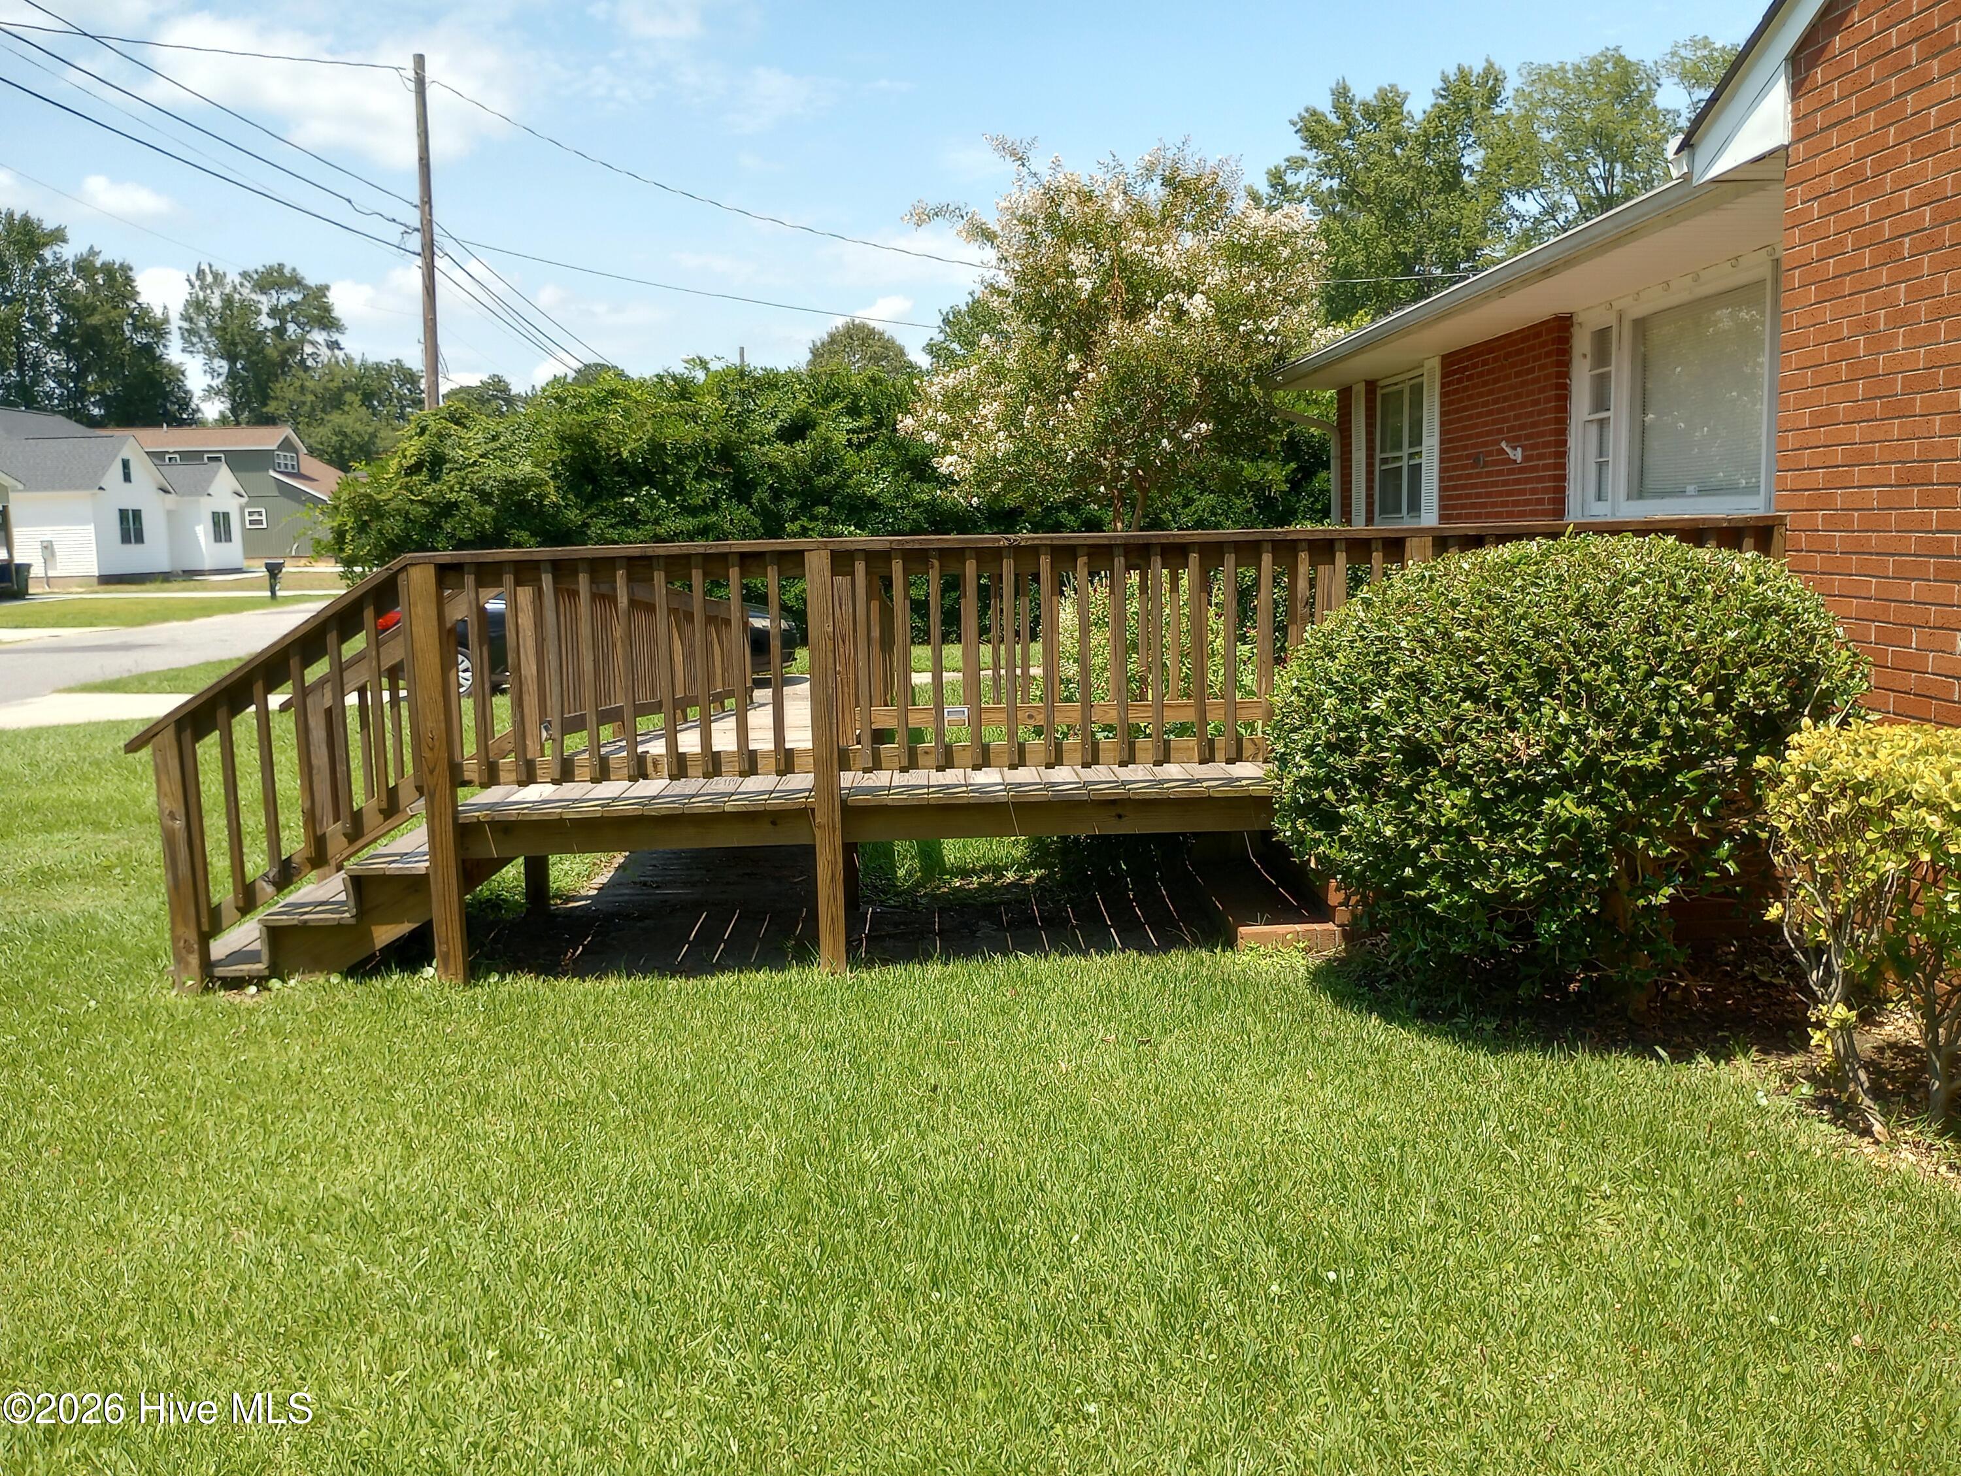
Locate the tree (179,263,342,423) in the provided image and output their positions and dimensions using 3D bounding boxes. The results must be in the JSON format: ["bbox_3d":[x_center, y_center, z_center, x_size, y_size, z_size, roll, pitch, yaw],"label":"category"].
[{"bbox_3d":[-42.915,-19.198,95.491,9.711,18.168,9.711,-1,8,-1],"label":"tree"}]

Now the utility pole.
[{"bbox_3d":[-9.403,-6.669,27.183,0.300,9.649,0.300,0,8,-1],"label":"utility pole"}]

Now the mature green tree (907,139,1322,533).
[{"bbox_3d":[1.228,-2.854,14.377,3.724,4.939,3.724,-1,8,-1],"label":"mature green tree"}]

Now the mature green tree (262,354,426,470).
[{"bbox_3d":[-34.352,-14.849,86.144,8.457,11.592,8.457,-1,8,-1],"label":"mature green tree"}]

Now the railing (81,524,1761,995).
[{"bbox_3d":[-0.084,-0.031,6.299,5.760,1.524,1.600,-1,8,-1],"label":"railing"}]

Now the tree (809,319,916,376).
[{"bbox_3d":[-4.927,-12.346,66.877,5.368,10.280,5.368,-1,8,-1],"label":"tree"}]

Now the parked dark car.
[{"bbox_3d":[-3.989,-1.256,16.553,4.370,1.450,1.800,-1,8,-1],"label":"parked dark car"}]

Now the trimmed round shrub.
[{"bbox_3d":[1.745,0.118,4.872,1.702,1.465,1.622,-1,8,0],"label":"trimmed round shrub"}]

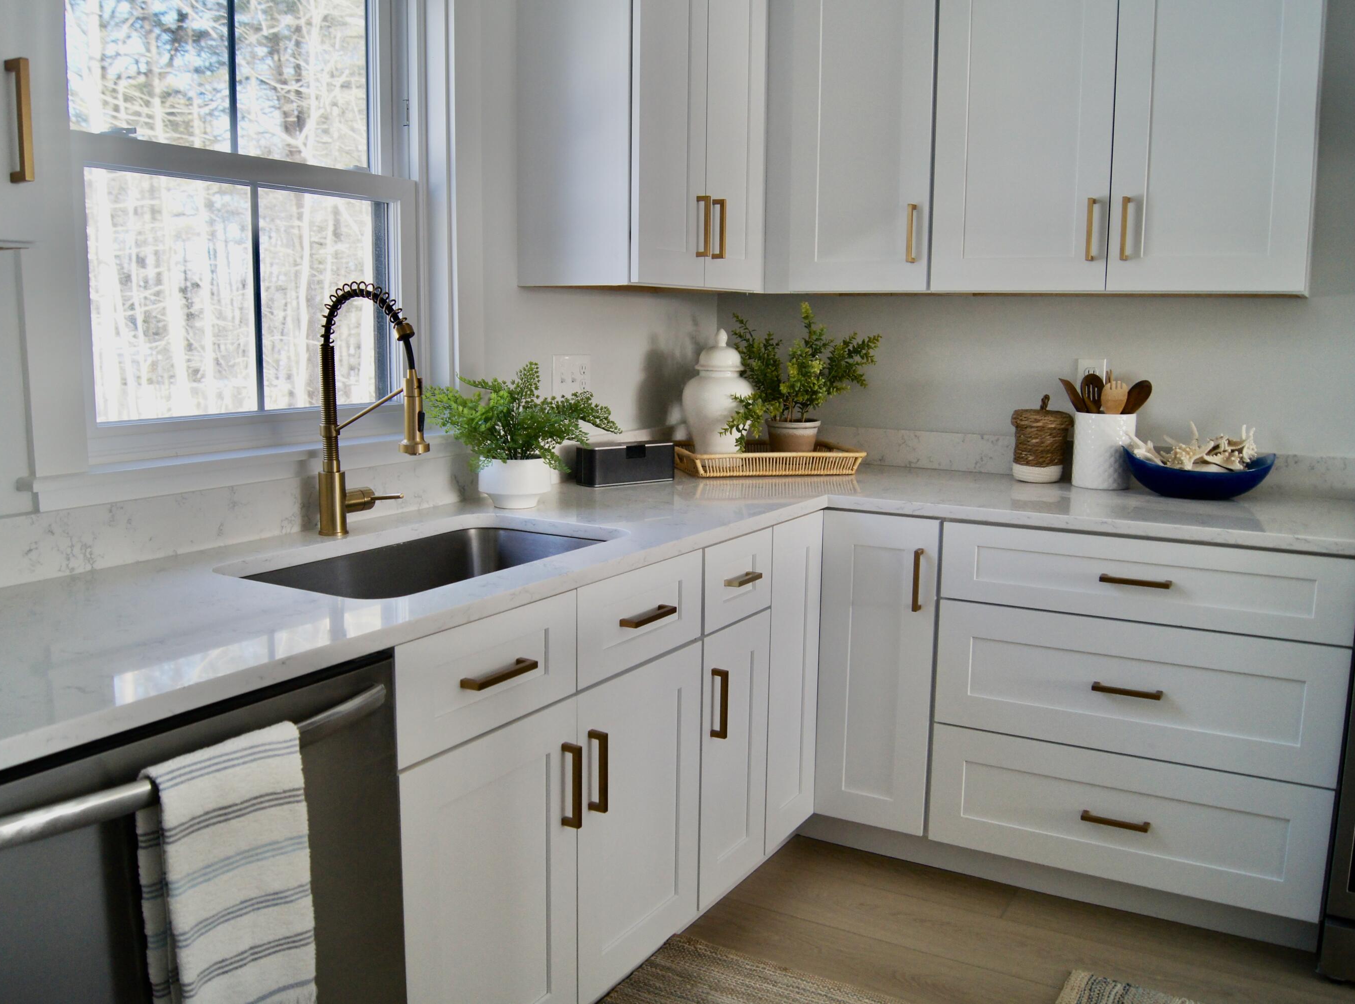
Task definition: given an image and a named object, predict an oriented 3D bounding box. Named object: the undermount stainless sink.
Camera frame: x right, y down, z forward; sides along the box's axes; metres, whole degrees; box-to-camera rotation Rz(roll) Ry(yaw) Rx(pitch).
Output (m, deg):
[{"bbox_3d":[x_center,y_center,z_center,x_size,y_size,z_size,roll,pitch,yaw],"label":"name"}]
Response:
[{"bbox_3d":[-0.403,0.217,1.962,0.427,0.234,0.744,5,9,30],"label":"undermount stainless sink"}]

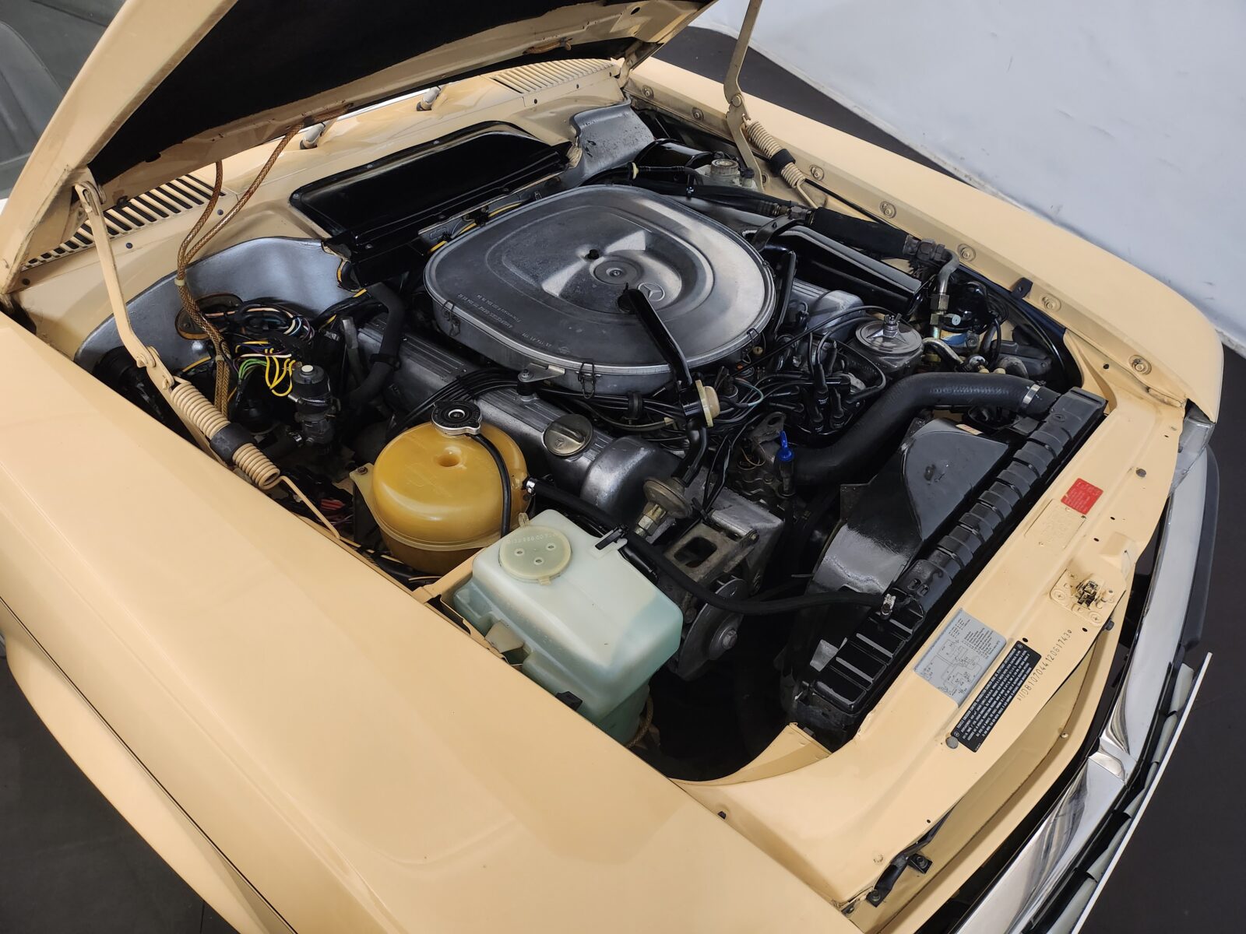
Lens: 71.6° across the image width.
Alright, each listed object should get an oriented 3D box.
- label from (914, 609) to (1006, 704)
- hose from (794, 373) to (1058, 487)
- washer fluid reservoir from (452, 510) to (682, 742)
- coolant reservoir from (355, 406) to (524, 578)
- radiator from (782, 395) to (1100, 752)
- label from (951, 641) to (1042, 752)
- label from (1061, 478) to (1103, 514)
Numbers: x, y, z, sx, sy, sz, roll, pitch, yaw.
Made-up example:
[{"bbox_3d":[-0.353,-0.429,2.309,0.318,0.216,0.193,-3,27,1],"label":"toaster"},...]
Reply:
[{"bbox_3d":[0.366,0.205,0.938,0.057,0.002,0.110,38,54,22],"label":"label"},{"bbox_3d":[0.425,-0.071,1.280,0.442,0.110,0.113,-6,42,-7],"label":"hose"},{"bbox_3d":[-0.063,0.214,1.045,0.260,0.200,0.165,31,51,30],"label":"washer fluid reservoir"},{"bbox_3d":[-0.230,0.047,1.166,0.215,0.140,0.210,0,42,0],"label":"coolant reservoir"},{"bbox_3d":[0.440,0.235,1.204,0.060,0.450,0.685,31,51,30],"label":"radiator"},{"bbox_3d":[0.396,0.240,0.912,0.026,0.002,0.159,38,54,22],"label":"label"},{"bbox_3d":[0.598,0.038,1.123,0.033,0.002,0.058,38,54,22],"label":"label"}]

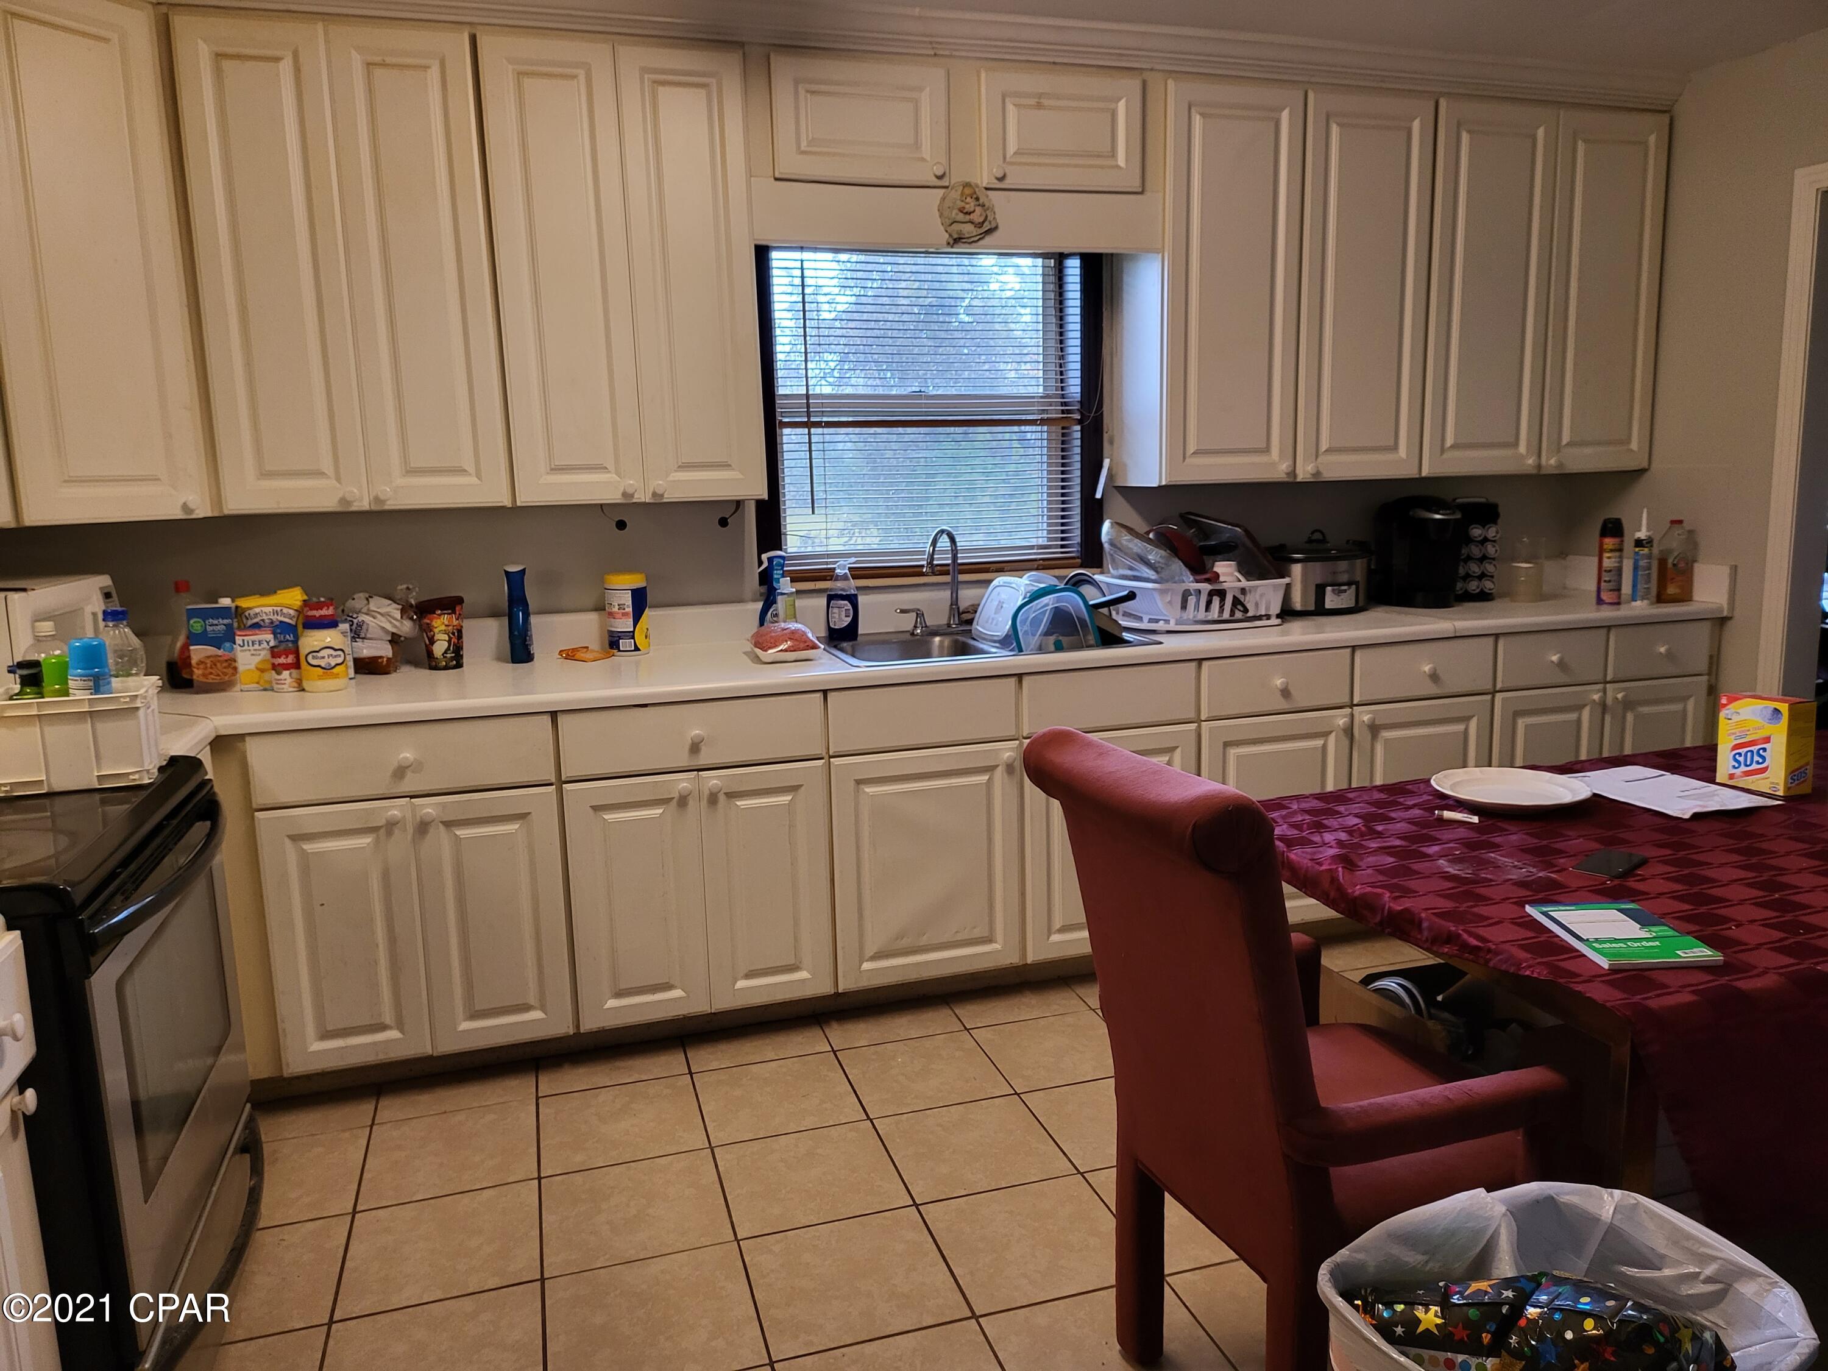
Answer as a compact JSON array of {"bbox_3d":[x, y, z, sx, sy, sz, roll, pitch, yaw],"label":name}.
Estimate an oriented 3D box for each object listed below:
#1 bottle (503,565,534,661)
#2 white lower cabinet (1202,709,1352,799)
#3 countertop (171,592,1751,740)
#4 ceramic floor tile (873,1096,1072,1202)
[{"bbox_3d":[-0.977,-0.177,3.138,0.064,0.240,0.060,-5,10,-17],"label":"bottle"},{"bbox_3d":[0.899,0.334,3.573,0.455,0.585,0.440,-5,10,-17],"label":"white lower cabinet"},{"bbox_3d":[0.245,-0.110,3.373,4.265,0.038,0.645,-5,10,-17],"label":"countertop"},{"bbox_3d":[0.126,0.961,2.650,0.339,0.012,0.339,-5,10,-17],"label":"ceramic floor tile"}]

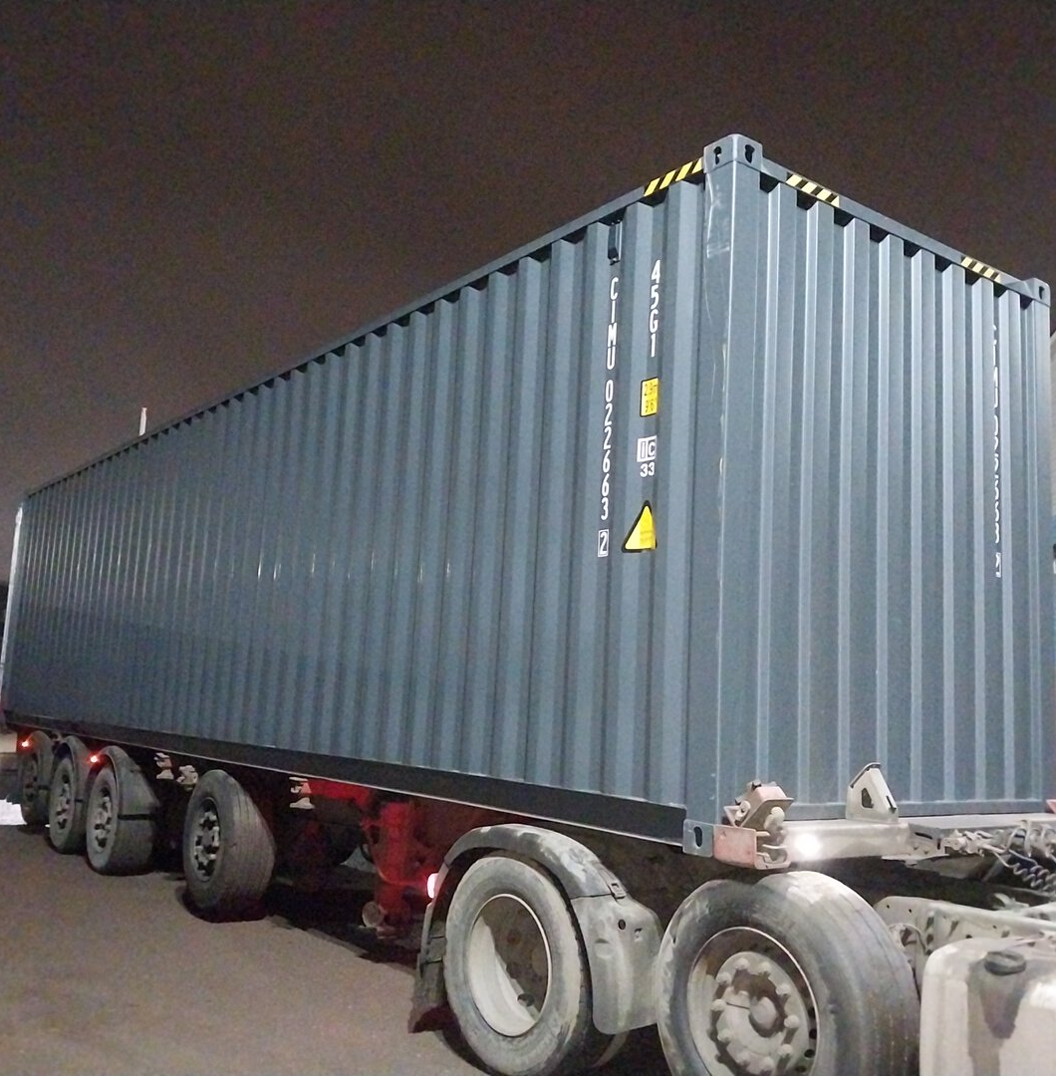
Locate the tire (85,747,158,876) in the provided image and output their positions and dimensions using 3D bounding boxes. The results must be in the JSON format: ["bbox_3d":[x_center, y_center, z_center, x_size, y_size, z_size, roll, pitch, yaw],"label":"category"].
[{"bbox_3d":[-3.807,2.618,10.092,0.380,1.010,1.010,9,-11,-36],"label":"tire"}]

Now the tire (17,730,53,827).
[{"bbox_3d":[-5.447,2.860,12.223,0.380,1.010,1.010,9,-11,-36],"label":"tire"}]

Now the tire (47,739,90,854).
[{"bbox_3d":[-4.632,2.739,11.161,0.380,1.010,1.010,9,-11,-36],"label":"tire"}]

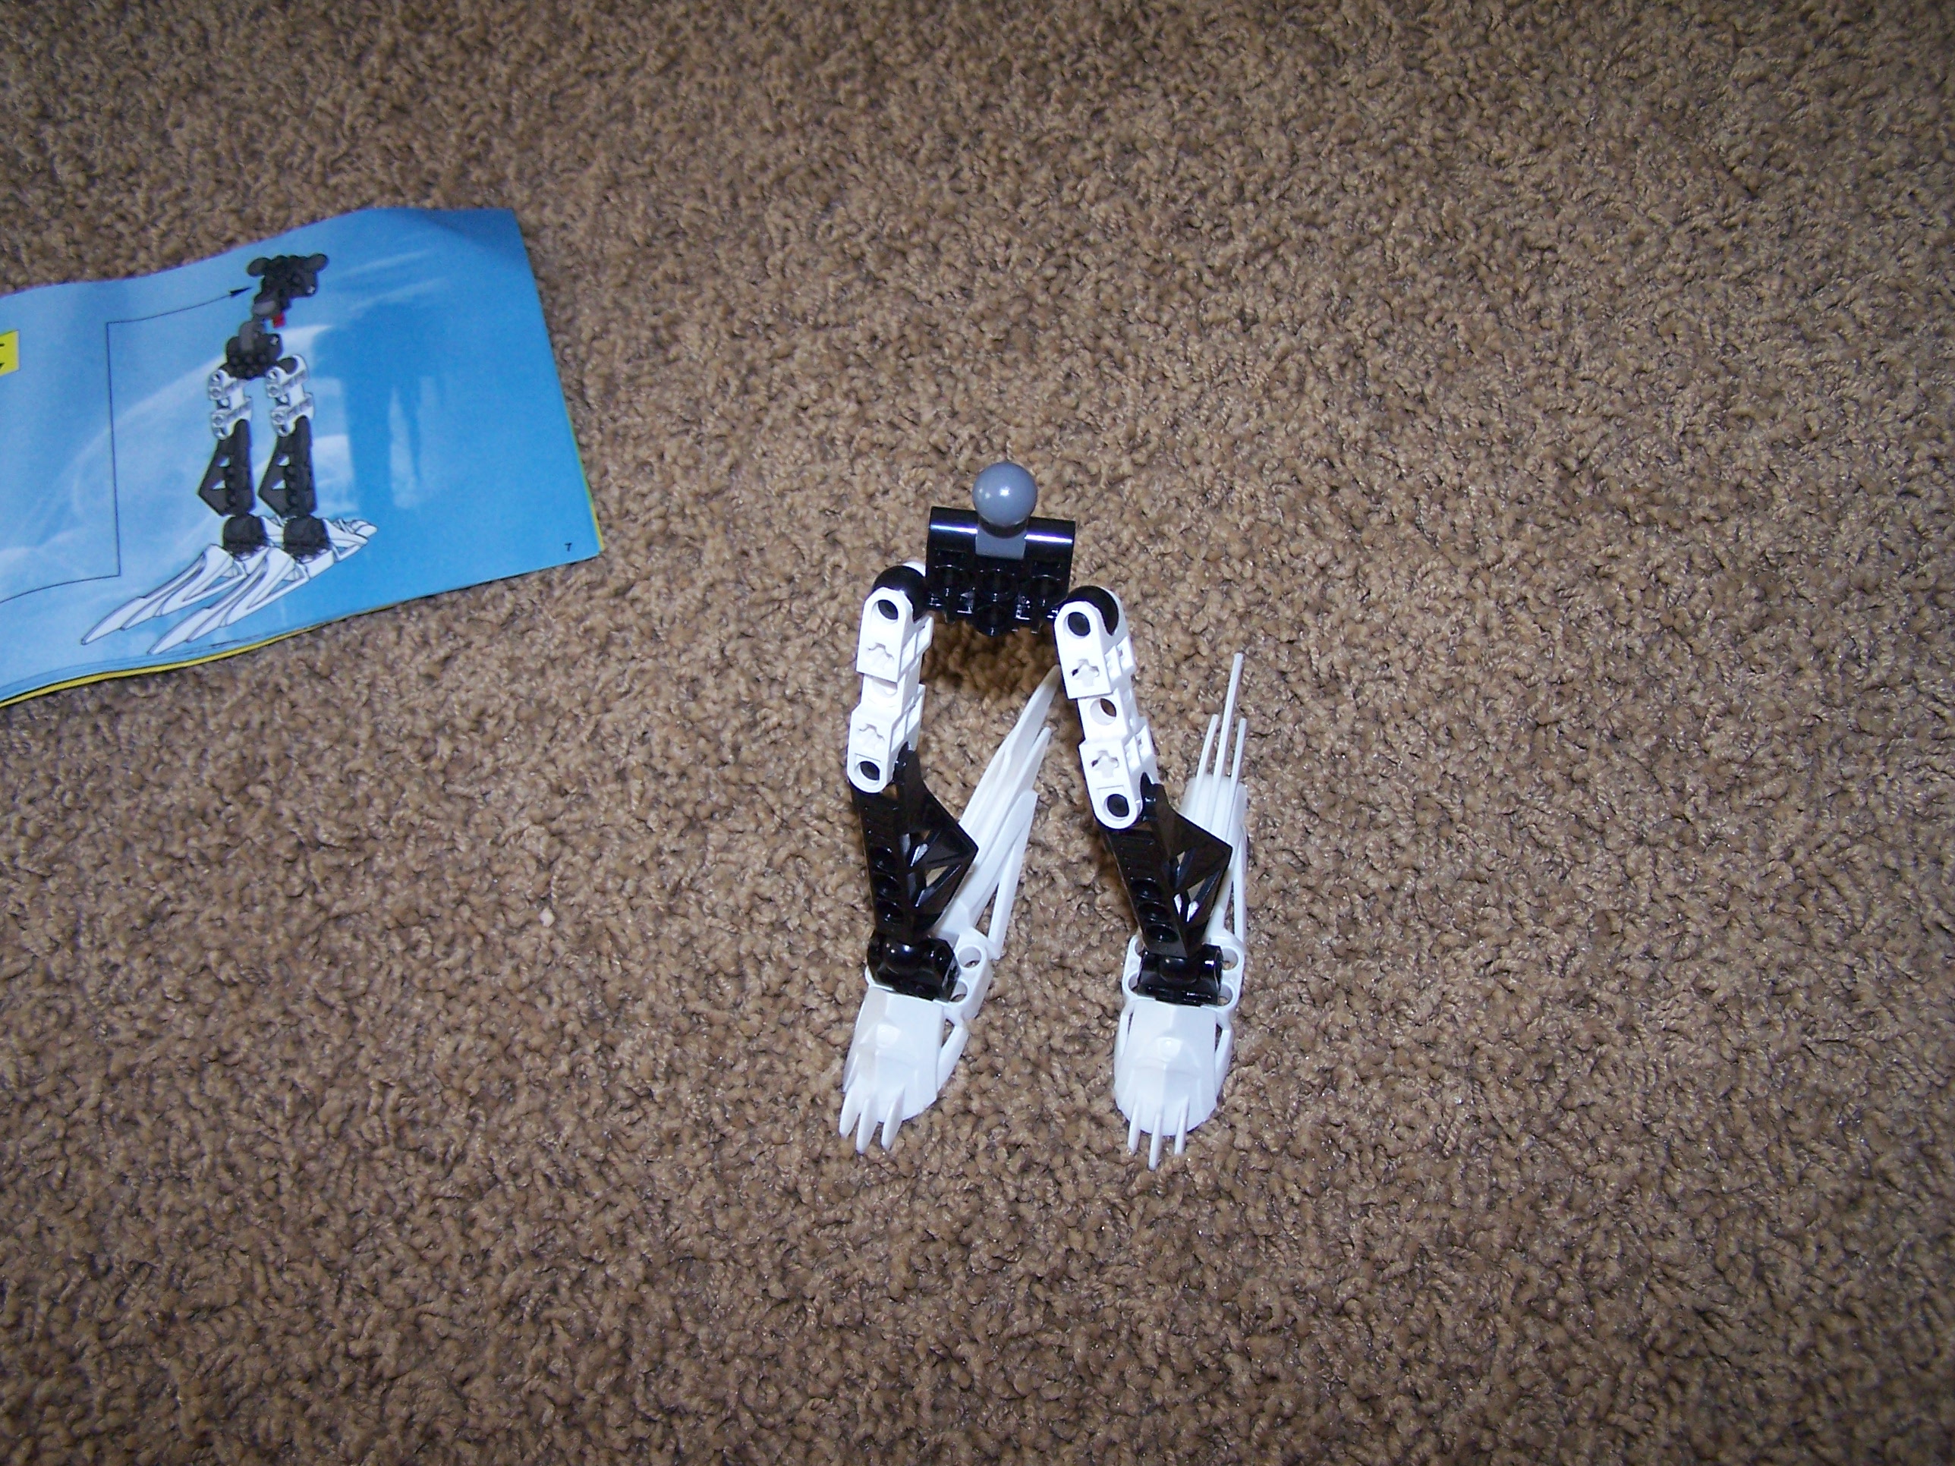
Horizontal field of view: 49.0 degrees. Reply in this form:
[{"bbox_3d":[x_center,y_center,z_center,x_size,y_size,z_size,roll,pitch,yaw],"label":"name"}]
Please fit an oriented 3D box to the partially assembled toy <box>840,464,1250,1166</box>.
[{"bbox_3d":[0.018,0.003,0.391,0.076,0.123,0.123,8,60,4],"label":"partially assembled toy"}]

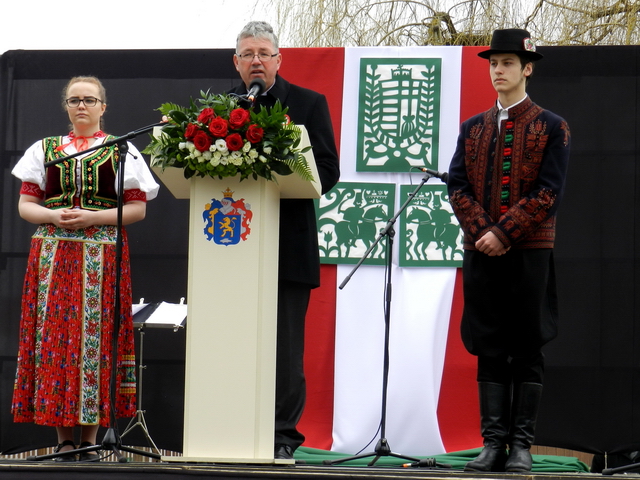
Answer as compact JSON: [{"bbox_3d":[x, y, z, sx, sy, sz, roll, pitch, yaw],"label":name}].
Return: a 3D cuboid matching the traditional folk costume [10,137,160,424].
[{"bbox_3d":[-0.966,0.162,8.719,0.600,1.201,0.440,1,-6,7],"label":"traditional folk costume"}]

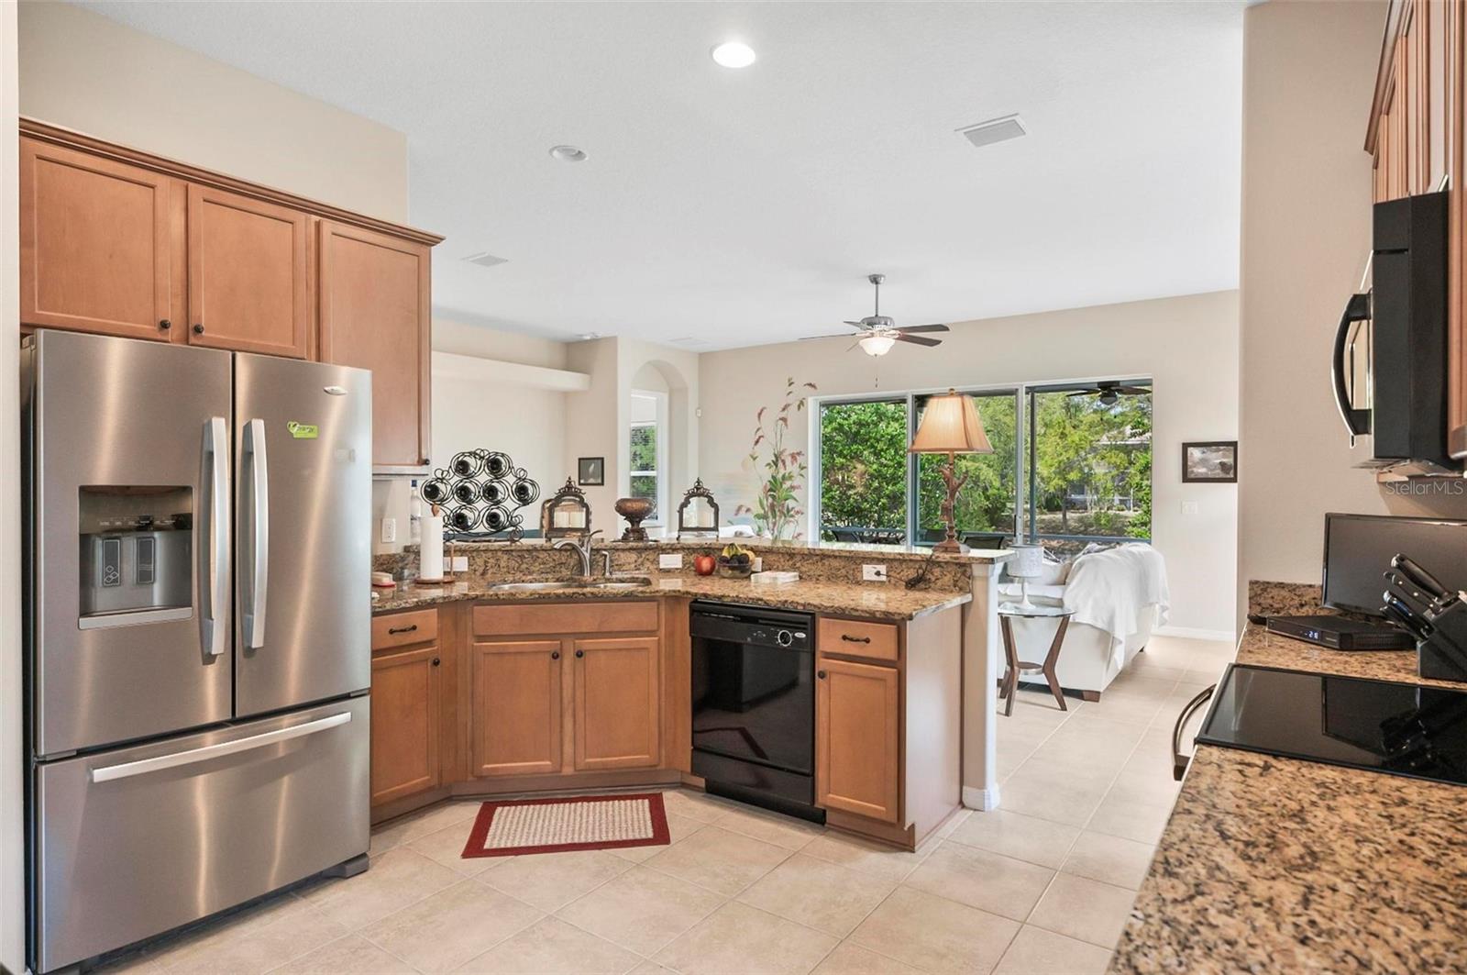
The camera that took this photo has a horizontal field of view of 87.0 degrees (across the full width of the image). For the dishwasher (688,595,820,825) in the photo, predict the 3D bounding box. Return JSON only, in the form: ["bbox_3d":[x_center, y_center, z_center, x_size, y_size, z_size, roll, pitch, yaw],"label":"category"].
[{"bbox_3d":[0.241,0.923,3.452,0.615,0.860,0.610,0,0,36],"label":"dishwasher"}]

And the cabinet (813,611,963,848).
[{"bbox_3d":[0.650,0.920,3.177,0.387,0.876,0.600,0,0,36],"label":"cabinet"}]

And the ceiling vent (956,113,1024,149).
[{"bbox_3d":[1.249,-1.696,3.718,0.288,0.020,0.250,0,0,36],"label":"ceiling vent"}]

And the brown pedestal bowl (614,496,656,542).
[{"bbox_3d":[-0.531,0.173,4.180,0.220,0.240,0.220,0,0,-9],"label":"brown pedestal bowl"}]

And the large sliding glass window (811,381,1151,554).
[{"bbox_3d":[2.397,0.143,8.240,3.664,2.420,0.100,0,0,36],"label":"large sliding glass window"}]

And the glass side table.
[{"bbox_3d":[1.793,1.049,4.736,0.570,0.606,0.570,0,0,36],"label":"glass side table"}]

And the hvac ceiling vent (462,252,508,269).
[{"bbox_3d":[-1.852,-1.694,5.811,0.296,0.020,0.237,0,0,36],"label":"hvac ceiling vent"}]

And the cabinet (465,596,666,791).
[{"bbox_3d":[-0.776,0.925,3.707,0.880,0.860,0.600,0,0,-9],"label":"cabinet"}]

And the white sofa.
[{"bbox_3d":[2.615,0.899,5.931,0.919,0.900,2.122,0,0,36],"label":"white sofa"}]

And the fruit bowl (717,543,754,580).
[{"bbox_3d":[0.012,0.366,3.852,0.178,0.163,0.178,0,0,0],"label":"fruit bowl"}]

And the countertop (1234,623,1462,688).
[{"bbox_3d":[1.823,0.471,2.191,0.640,0.035,0.930,0,0,36],"label":"countertop"}]

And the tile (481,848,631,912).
[{"bbox_3d":[-0.626,1.360,2.740,0.408,0.010,0.408,0,0,36],"label":"tile"}]

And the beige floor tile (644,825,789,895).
[{"bbox_3d":[-0.050,1.358,2.831,0.408,0.010,0.408,0,0,36],"label":"beige floor tile"}]

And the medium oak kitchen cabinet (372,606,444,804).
[{"bbox_3d":[-1.569,0.904,3.300,0.600,0.820,0.390,0,0,36],"label":"medium oak kitchen cabinet"}]

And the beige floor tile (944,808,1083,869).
[{"bbox_3d":[1.102,1.363,3.021,0.406,0.010,0.406,0,0,36],"label":"beige floor tile"}]

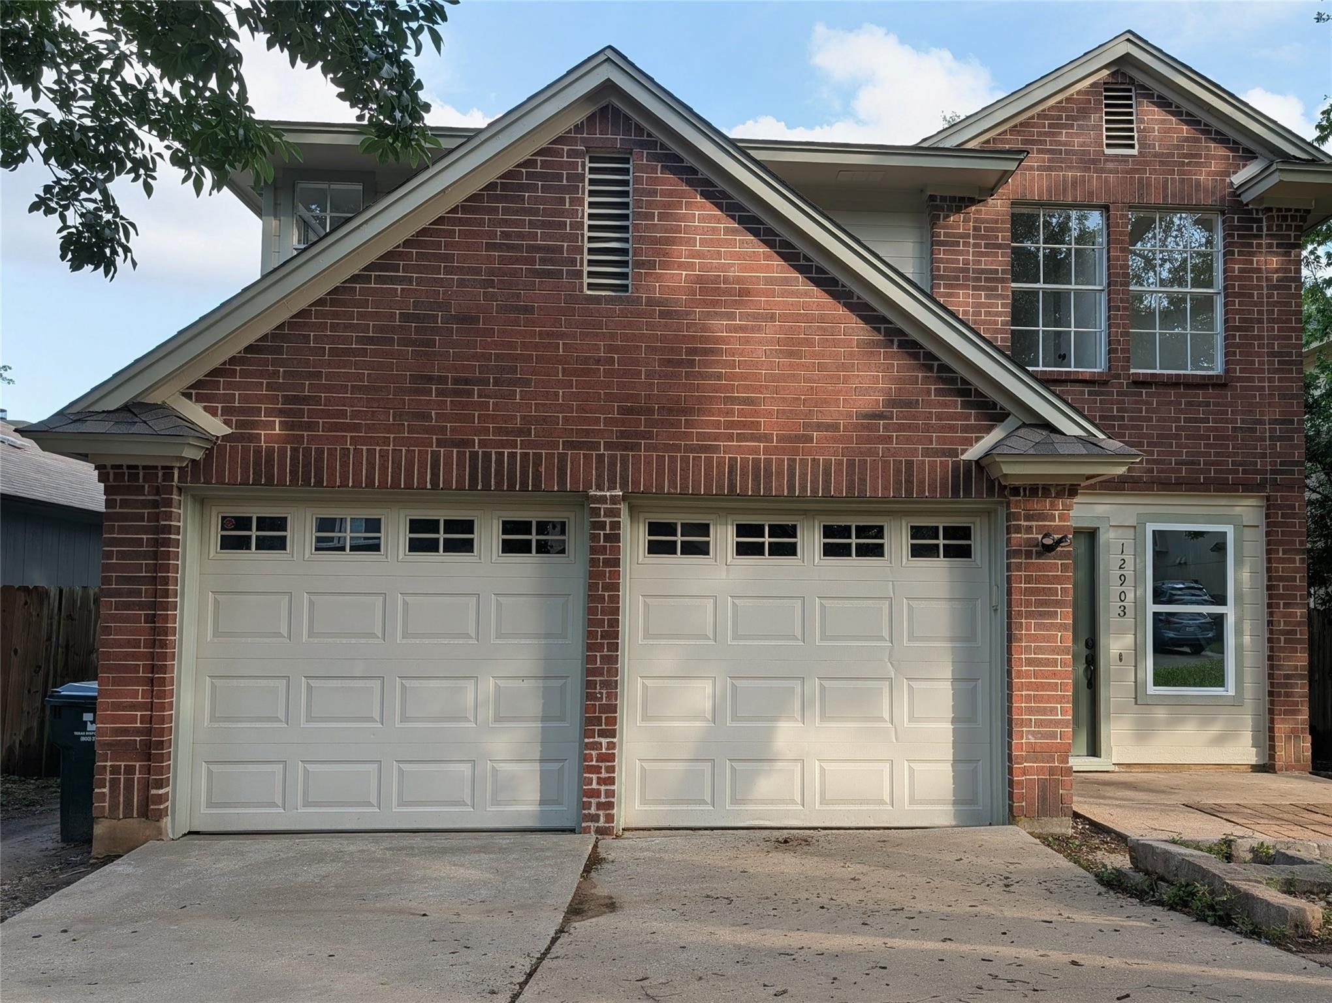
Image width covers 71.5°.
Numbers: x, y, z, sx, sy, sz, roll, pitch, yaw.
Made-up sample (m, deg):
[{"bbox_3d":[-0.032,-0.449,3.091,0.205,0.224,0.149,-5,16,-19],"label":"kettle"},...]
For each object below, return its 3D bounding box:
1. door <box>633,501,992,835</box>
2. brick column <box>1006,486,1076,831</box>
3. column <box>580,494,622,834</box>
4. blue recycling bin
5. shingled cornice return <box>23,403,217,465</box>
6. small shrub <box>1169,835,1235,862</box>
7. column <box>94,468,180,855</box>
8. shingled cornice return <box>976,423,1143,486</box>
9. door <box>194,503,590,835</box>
[{"bbox_3d":[0.962,1.091,6.153,2.450,2.120,0.100,1,-3,-4],"label":"door"},{"bbox_3d":[2.415,1.014,6.130,0.410,2.210,0.380,1,-3,-4],"label":"brick column"},{"bbox_3d":[-0.403,1.002,5.875,0.212,2.120,0.220,1,-3,-4],"label":"column"},{"bbox_3d":[-3.769,1.740,6.438,0.740,1.050,0.620,1,-3,0],"label":"blue recycling bin"},{"bbox_3d":[-3.250,-0.391,5.564,0.960,0.380,0.400,1,-3,-4],"label":"shingled cornice return"},{"bbox_3d":[3.036,1.964,5.234,0.360,0.140,0.200,1,-3,-4],"label":"small shrub"},{"bbox_3d":[-3.234,0.968,5.772,0.410,2.330,0.380,1,-3,-4],"label":"column"},{"bbox_3d":[2.497,-0.298,5.936,0.950,0.400,0.400,1,-3,-4],"label":"shingled cornice return"},{"bbox_3d":[-1.773,1.050,5.981,2.450,2.120,0.100,1,-3,-4],"label":"door"}]

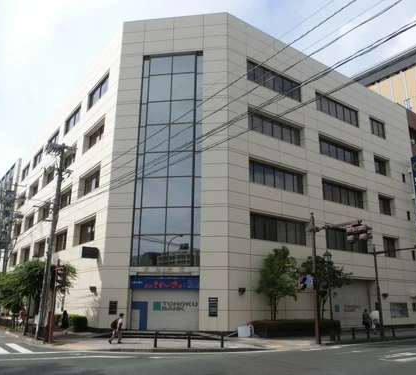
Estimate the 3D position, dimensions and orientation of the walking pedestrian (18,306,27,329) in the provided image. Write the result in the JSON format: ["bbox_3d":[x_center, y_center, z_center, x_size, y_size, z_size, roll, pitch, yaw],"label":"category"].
[{"bbox_3d":[-14.389,10.161,31.445,0.520,1.621,0.500,12,-20,-34],"label":"walking pedestrian"}]

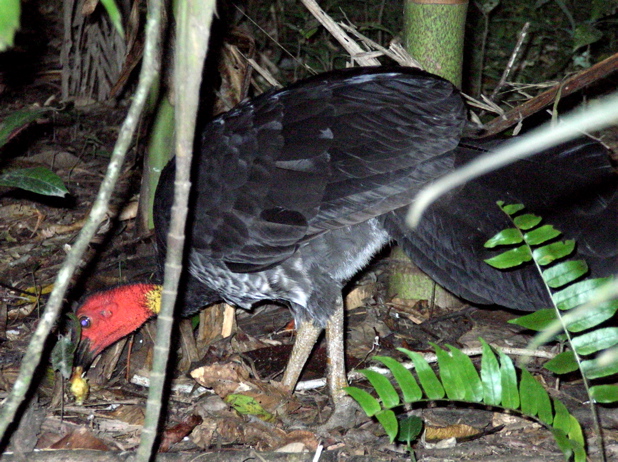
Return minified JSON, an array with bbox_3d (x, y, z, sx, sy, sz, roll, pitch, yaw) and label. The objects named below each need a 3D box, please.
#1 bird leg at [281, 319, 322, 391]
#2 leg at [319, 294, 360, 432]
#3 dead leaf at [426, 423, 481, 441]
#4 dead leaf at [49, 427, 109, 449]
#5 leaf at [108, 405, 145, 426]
[{"bbox_3d":[-0.008,0.128,4.340,0.026,0.075,0.025,15,15,-10],"label":"bird leg"},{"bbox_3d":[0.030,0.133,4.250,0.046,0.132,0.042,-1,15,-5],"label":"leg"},{"bbox_3d":[0.145,0.201,4.210,0.054,0.011,0.028,0,15,0],"label":"dead leaf"},{"bbox_3d":[-0.231,0.207,4.190,0.060,0.016,0.038,0,15,0],"label":"dead leaf"},{"bbox_3d":[-0.185,0.188,4.270,0.039,0.012,0.040,0,15,0],"label":"leaf"}]

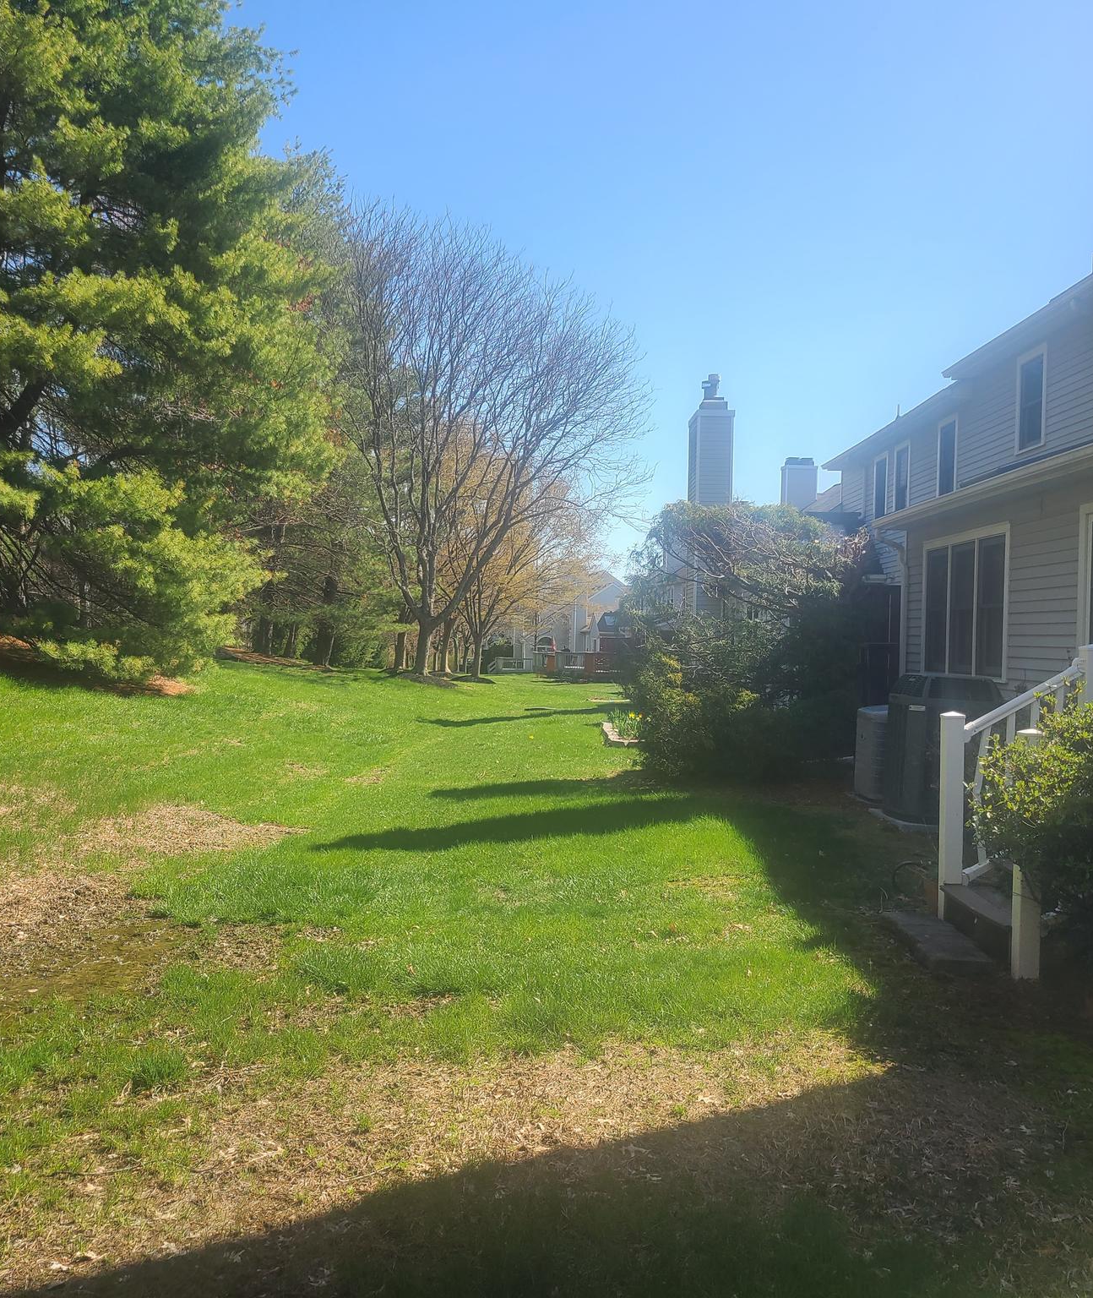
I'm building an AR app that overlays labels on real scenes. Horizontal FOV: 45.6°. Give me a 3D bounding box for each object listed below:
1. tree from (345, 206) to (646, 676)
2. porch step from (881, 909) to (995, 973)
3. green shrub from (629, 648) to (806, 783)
[{"bbox_3d":[-1.750,-7.000,44.000,10.200,15.900,10.000,1,0,0],"label":"tree"},{"bbox_3d":[2.115,1.600,7.050,0.310,0.080,1.120,1,0,2],"label":"porch step"},{"bbox_3d":[2.080,0.790,15.900,2.100,1.600,1.900,1,0,0],"label":"green shrub"}]

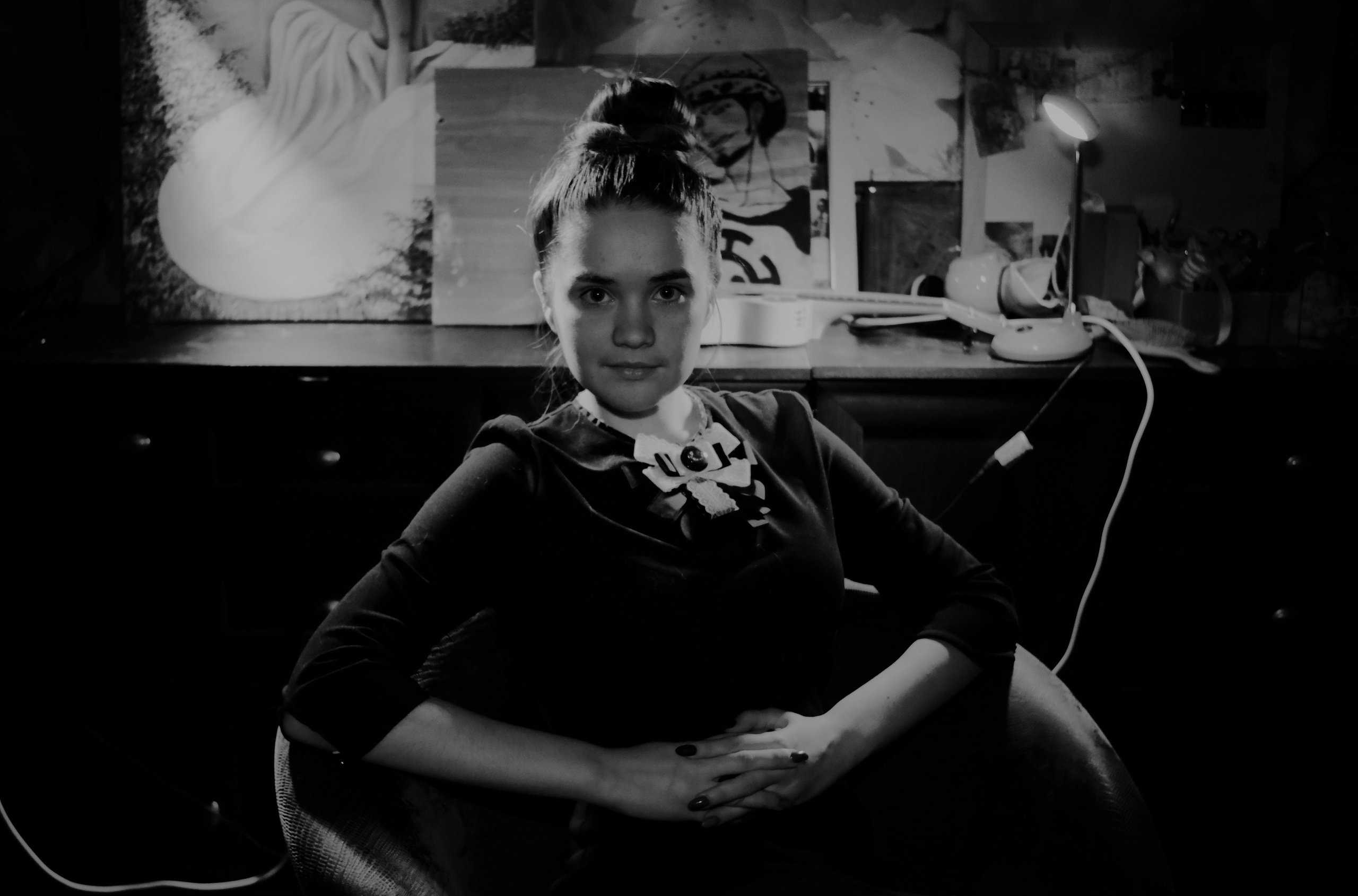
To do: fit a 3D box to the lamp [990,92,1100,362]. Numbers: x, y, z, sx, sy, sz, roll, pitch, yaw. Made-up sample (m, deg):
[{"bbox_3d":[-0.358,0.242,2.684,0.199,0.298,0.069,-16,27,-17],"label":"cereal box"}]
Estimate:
[{"bbox_3d":[0.466,-0.283,1.966,0.143,0.330,0.127,-3,12,-15],"label":"lamp"}]

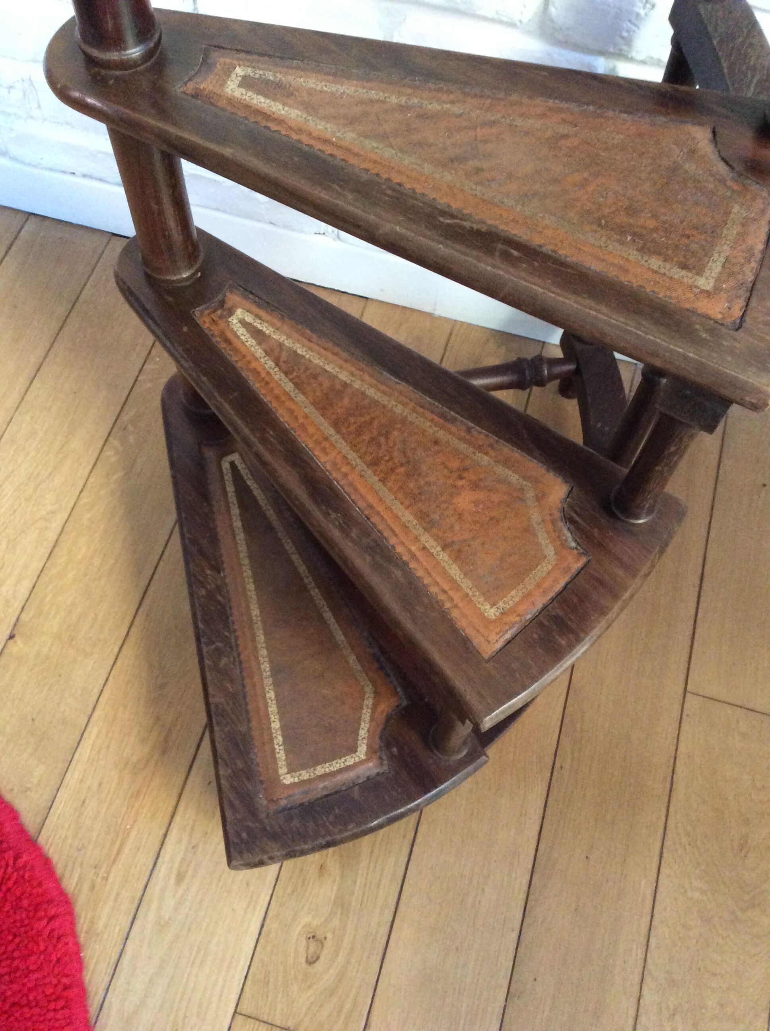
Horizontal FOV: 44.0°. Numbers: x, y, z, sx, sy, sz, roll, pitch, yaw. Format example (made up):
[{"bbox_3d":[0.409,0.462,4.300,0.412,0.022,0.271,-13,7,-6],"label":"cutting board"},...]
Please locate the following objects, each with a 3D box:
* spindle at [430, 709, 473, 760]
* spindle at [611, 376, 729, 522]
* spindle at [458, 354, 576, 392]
[{"bbox_3d":[0.065,0.168,0.810,0.040,0.191,0.040,-31,69,-16],"label":"spindle"},{"bbox_3d":[0.205,-0.053,0.679,0.040,0.191,0.040,29,66,11],"label":"spindle"},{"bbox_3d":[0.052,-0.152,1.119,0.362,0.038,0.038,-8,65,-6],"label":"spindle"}]

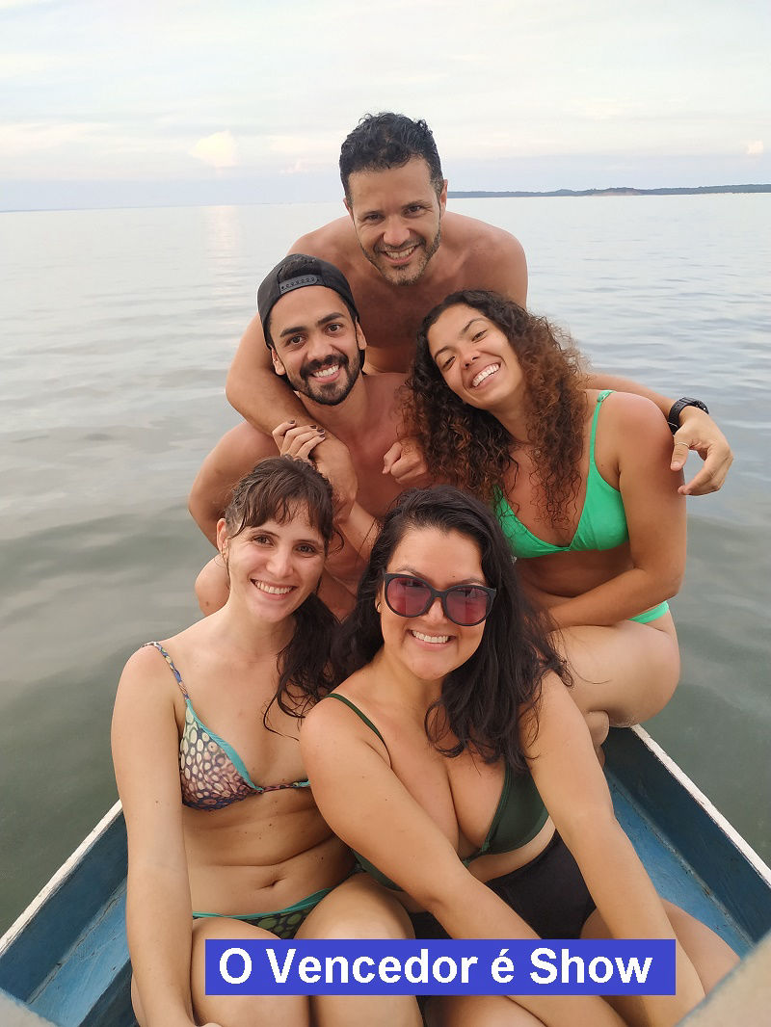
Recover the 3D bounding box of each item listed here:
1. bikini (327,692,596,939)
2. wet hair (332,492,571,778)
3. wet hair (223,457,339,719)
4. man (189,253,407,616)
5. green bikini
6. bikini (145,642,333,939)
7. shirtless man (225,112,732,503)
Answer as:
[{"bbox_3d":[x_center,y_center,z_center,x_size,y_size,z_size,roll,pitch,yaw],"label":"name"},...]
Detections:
[{"bbox_3d":[0.136,0.465,1.115,0.390,0.530,0.290,-9,30,6],"label":"bikini"},{"bbox_3d":[0.088,0.126,0.929,0.290,0.370,0.250,-1,24,0],"label":"wet hair"},{"bbox_3d":[-0.158,0.103,1.070,0.190,0.410,0.220,-7,24,-13],"label":"wet hair"},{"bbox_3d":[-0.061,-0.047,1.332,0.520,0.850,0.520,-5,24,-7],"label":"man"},{"bbox_3d":[0.350,0.002,1.325,0.340,0.490,0.270,4,24,11],"label":"green bikini"},{"bbox_3d":[-0.155,0.422,1.105,0.350,0.540,0.250,-5,22,-5],"label":"bikini"},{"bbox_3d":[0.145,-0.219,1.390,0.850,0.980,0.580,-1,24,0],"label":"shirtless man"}]

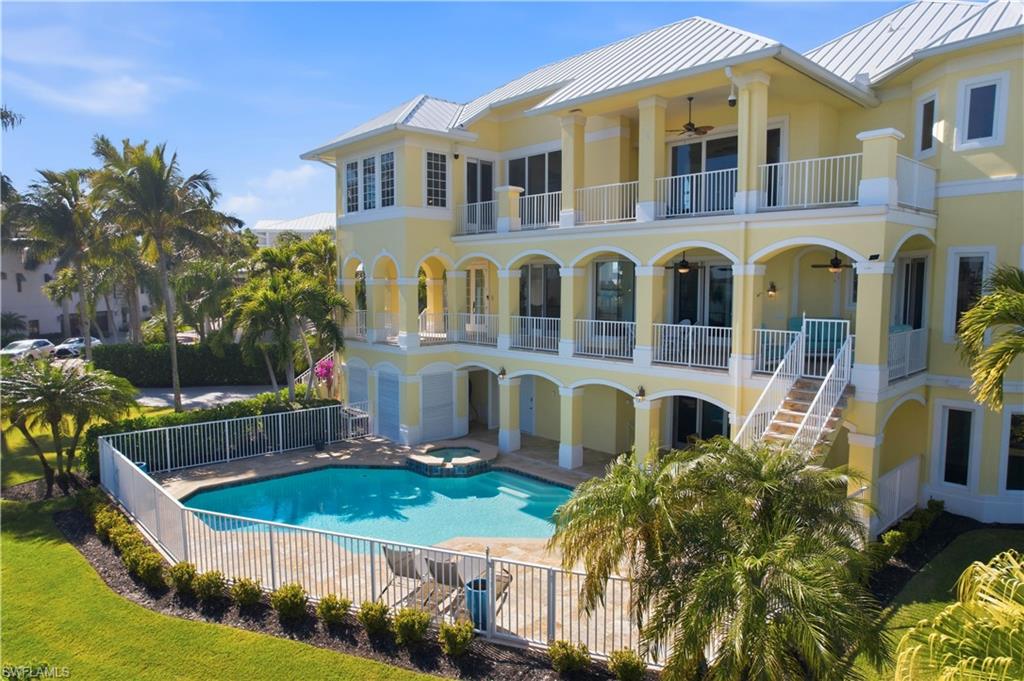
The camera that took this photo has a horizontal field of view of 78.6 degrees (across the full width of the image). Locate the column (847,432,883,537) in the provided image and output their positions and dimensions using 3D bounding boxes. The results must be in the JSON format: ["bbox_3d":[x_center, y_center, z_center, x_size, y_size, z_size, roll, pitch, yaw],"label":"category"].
[{"bbox_3d":[6.989,2.938,12.423,0.530,2.189,0.509,-5,8,-44],"label":"column"}]

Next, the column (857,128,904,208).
[{"bbox_3d":[7.140,-3.301,12.172,0.632,1.395,0.572,-5,8,-43],"label":"column"}]

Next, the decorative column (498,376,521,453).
[{"bbox_3d":[-0.050,2.286,19.614,0.519,2.321,0.503,-5,8,-44],"label":"decorative column"}]

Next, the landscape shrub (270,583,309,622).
[{"bbox_3d":[-3.679,4.332,10.347,0.593,0.583,0.593,5,8,43],"label":"landscape shrub"}]

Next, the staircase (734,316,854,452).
[{"bbox_3d":[4.739,2.011,11.353,4.920,4.670,1.130,-5,8,-43],"label":"staircase"}]

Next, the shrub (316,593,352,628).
[{"bbox_3d":[-2.863,4.273,10.008,0.520,0.430,0.520,-2,6,-17],"label":"shrub"}]

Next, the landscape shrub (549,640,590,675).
[{"bbox_3d":[0.819,4.511,8.915,0.600,0.515,0.600,0,6,0],"label":"landscape shrub"}]

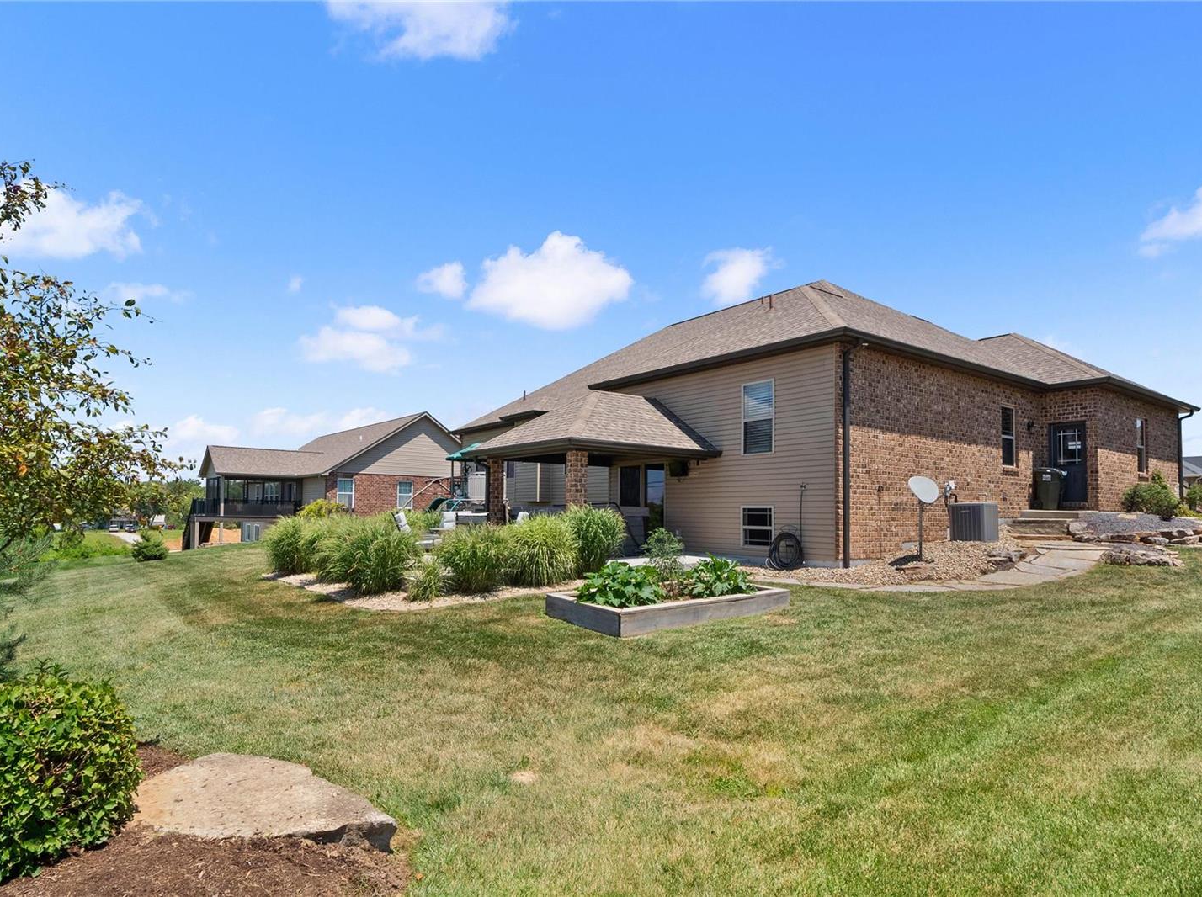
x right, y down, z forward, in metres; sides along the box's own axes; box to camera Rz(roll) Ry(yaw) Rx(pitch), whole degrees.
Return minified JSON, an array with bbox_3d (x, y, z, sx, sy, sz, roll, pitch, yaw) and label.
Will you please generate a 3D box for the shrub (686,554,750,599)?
[{"bbox_3d":[1.350,1.441,7.750,0.780,0.460,0.750,-1,-5,10],"label":"shrub"}]

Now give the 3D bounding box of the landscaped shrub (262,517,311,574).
[{"bbox_3d":[-5.857,1.811,12.600,1.000,1.050,1.000,2,-5,-25],"label":"landscaped shrub"}]

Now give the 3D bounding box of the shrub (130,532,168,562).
[{"bbox_3d":[-14.093,3.068,21.000,1.100,0.960,1.050,3,-6,-34],"label":"shrub"}]

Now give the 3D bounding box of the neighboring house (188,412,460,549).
[{"bbox_3d":[-19.800,2.300,48.800,18.600,8.400,19.800,4,-6,-41],"label":"neighboring house"}]

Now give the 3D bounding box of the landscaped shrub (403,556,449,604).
[{"bbox_3d":[-2.263,1.686,8.700,0.600,0.600,0.600,1,-5,-15],"label":"landscaped shrub"}]

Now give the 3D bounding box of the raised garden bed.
[{"bbox_3d":[0.766,1.645,7.200,2.440,0.235,1.220,4,-6,-38],"label":"raised garden bed"}]

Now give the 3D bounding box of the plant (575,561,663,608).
[{"bbox_3d":[0.187,1.359,6.850,0.850,0.450,0.800,0,-5,2],"label":"plant"}]

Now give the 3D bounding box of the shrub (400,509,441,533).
[{"bbox_3d":[-3.832,1.788,14.300,0.950,0.950,0.950,2,-5,-15],"label":"shrub"}]

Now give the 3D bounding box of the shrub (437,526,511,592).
[{"bbox_3d":[-1.826,1.591,9.700,1.100,0.980,1.050,1,-5,-11],"label":"shrub"}]

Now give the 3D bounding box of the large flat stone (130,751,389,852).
[{"bbox_3d":[-1.290,1.440,2.720,1.180,0.200,0.580,-1,-5,12],"label":"large flat stone"}]

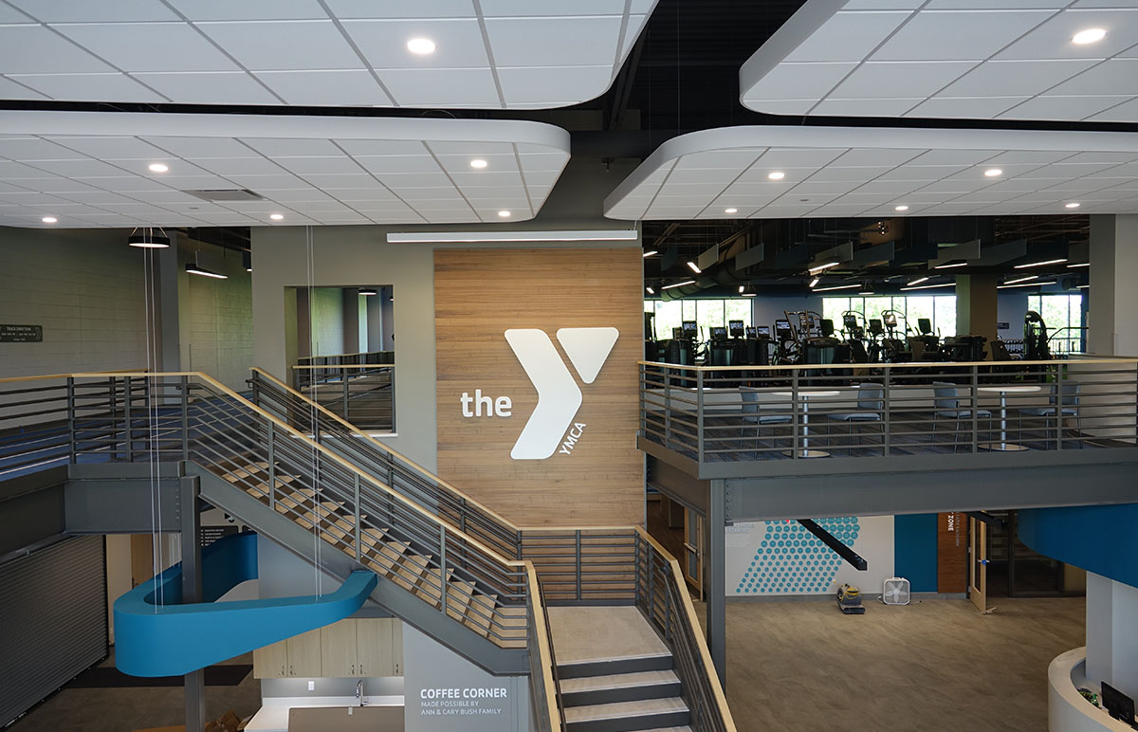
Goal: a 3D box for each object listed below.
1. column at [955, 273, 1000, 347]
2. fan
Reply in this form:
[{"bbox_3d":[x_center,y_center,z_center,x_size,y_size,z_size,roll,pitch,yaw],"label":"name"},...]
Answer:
[{"bbox_3d":[10.289,-0.863,19.130,0.660,2.855,0.660,-1,2,0],"label":"column"},{"bbox_3d":[6.715,4.612,15.557,0.535,0.560,0.115,-1,2,6],"label":"fan"}]

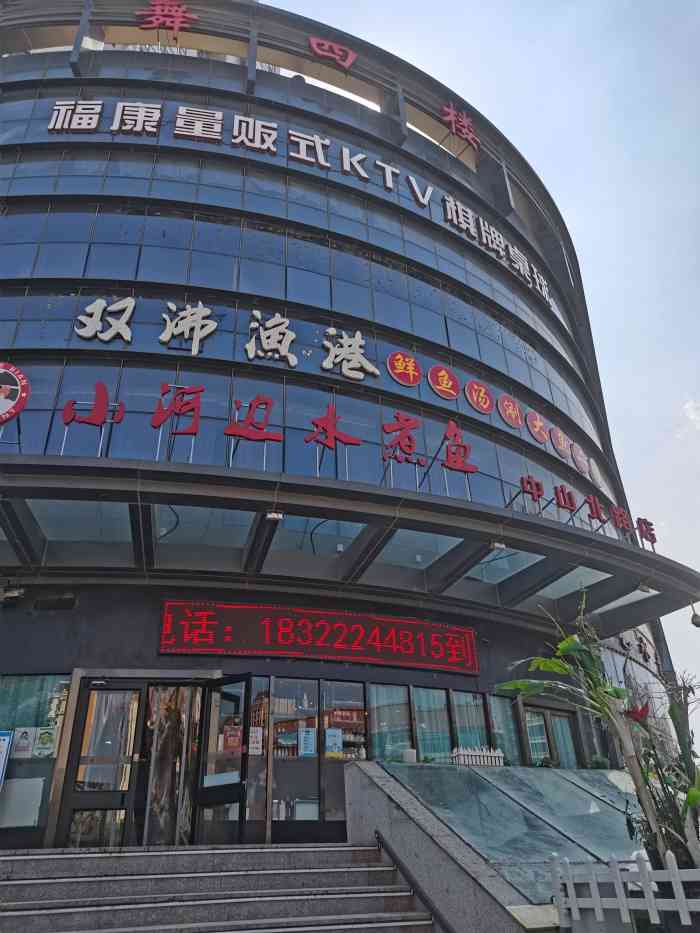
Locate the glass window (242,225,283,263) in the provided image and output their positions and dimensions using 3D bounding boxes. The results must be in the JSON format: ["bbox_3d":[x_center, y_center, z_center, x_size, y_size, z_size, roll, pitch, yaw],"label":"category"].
[{"bbox_3d":[-1.615,-4.193,13.161,0.869,0.973,0.080,7,-32,-15],"label":"glass window"}]

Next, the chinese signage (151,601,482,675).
[{"bbox_3d":[-0.210,2.369,9.683,4.678,0.726,0.280,10,-33,-19],"label":"chinese signage"}]

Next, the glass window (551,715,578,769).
[{"bbox_3d":[4.023,5.171,13.120,0.620,0.950,0.100,23,-39,-37],"label":"glass window"}]

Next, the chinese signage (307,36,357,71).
[{"bbox_3d":[-0.381,-10.172,17.309,1.300,0.720,0.150,10,-32,-20],"label":"chinese signage"}]

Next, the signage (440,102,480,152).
[{"bbox_3d":[3.001,-9.216,18.901,1.300,1.350,0.150,18,-36,-31],"label":"signage"}]

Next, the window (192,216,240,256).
[{"bbox_3d":[-2.457,-4.277,12.963,0.869,0.973,0.080,5,-32,-12],"label":"window"}]

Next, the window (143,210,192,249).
[{"bbox_3d":[-3.310,-4.332,12.812,0.869,0.973,0.080,3,-32,-9],"label":"window"}]

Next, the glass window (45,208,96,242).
[{"bbox_3d":[-5.430,-4.703,13.602,0.950,1.000,0.100,-1,-30,-3],"label":"glass window"}]

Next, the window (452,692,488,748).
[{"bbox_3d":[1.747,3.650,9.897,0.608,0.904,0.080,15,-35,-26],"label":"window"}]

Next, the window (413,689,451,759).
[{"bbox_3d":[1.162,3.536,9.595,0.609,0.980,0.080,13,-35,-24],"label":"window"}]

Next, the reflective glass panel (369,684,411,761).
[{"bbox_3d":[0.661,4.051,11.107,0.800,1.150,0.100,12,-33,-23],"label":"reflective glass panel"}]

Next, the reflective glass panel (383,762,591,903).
[{"bbox_3d":[0.970,2.482,4.950,0.780,0.060,2.680,7,-10,-15],"label":"reflective glass panel"}]

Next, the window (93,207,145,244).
[{"bbox_3d":[-4.172,-4.359,12.706,0.869,0.973,0.080,1,-31,-5],"label":"window"}]

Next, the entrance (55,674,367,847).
[{"bbox_3d":[-1.756,4.101,9.941,4.300,2.300,0.450,6,-31,-14],"label":"entrance"}]

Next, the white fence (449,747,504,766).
[{"bbox_3d":[2.012,4.626,11.159,0.900,0.310,0.200,15,-35,-28],"label":"white fence"}]

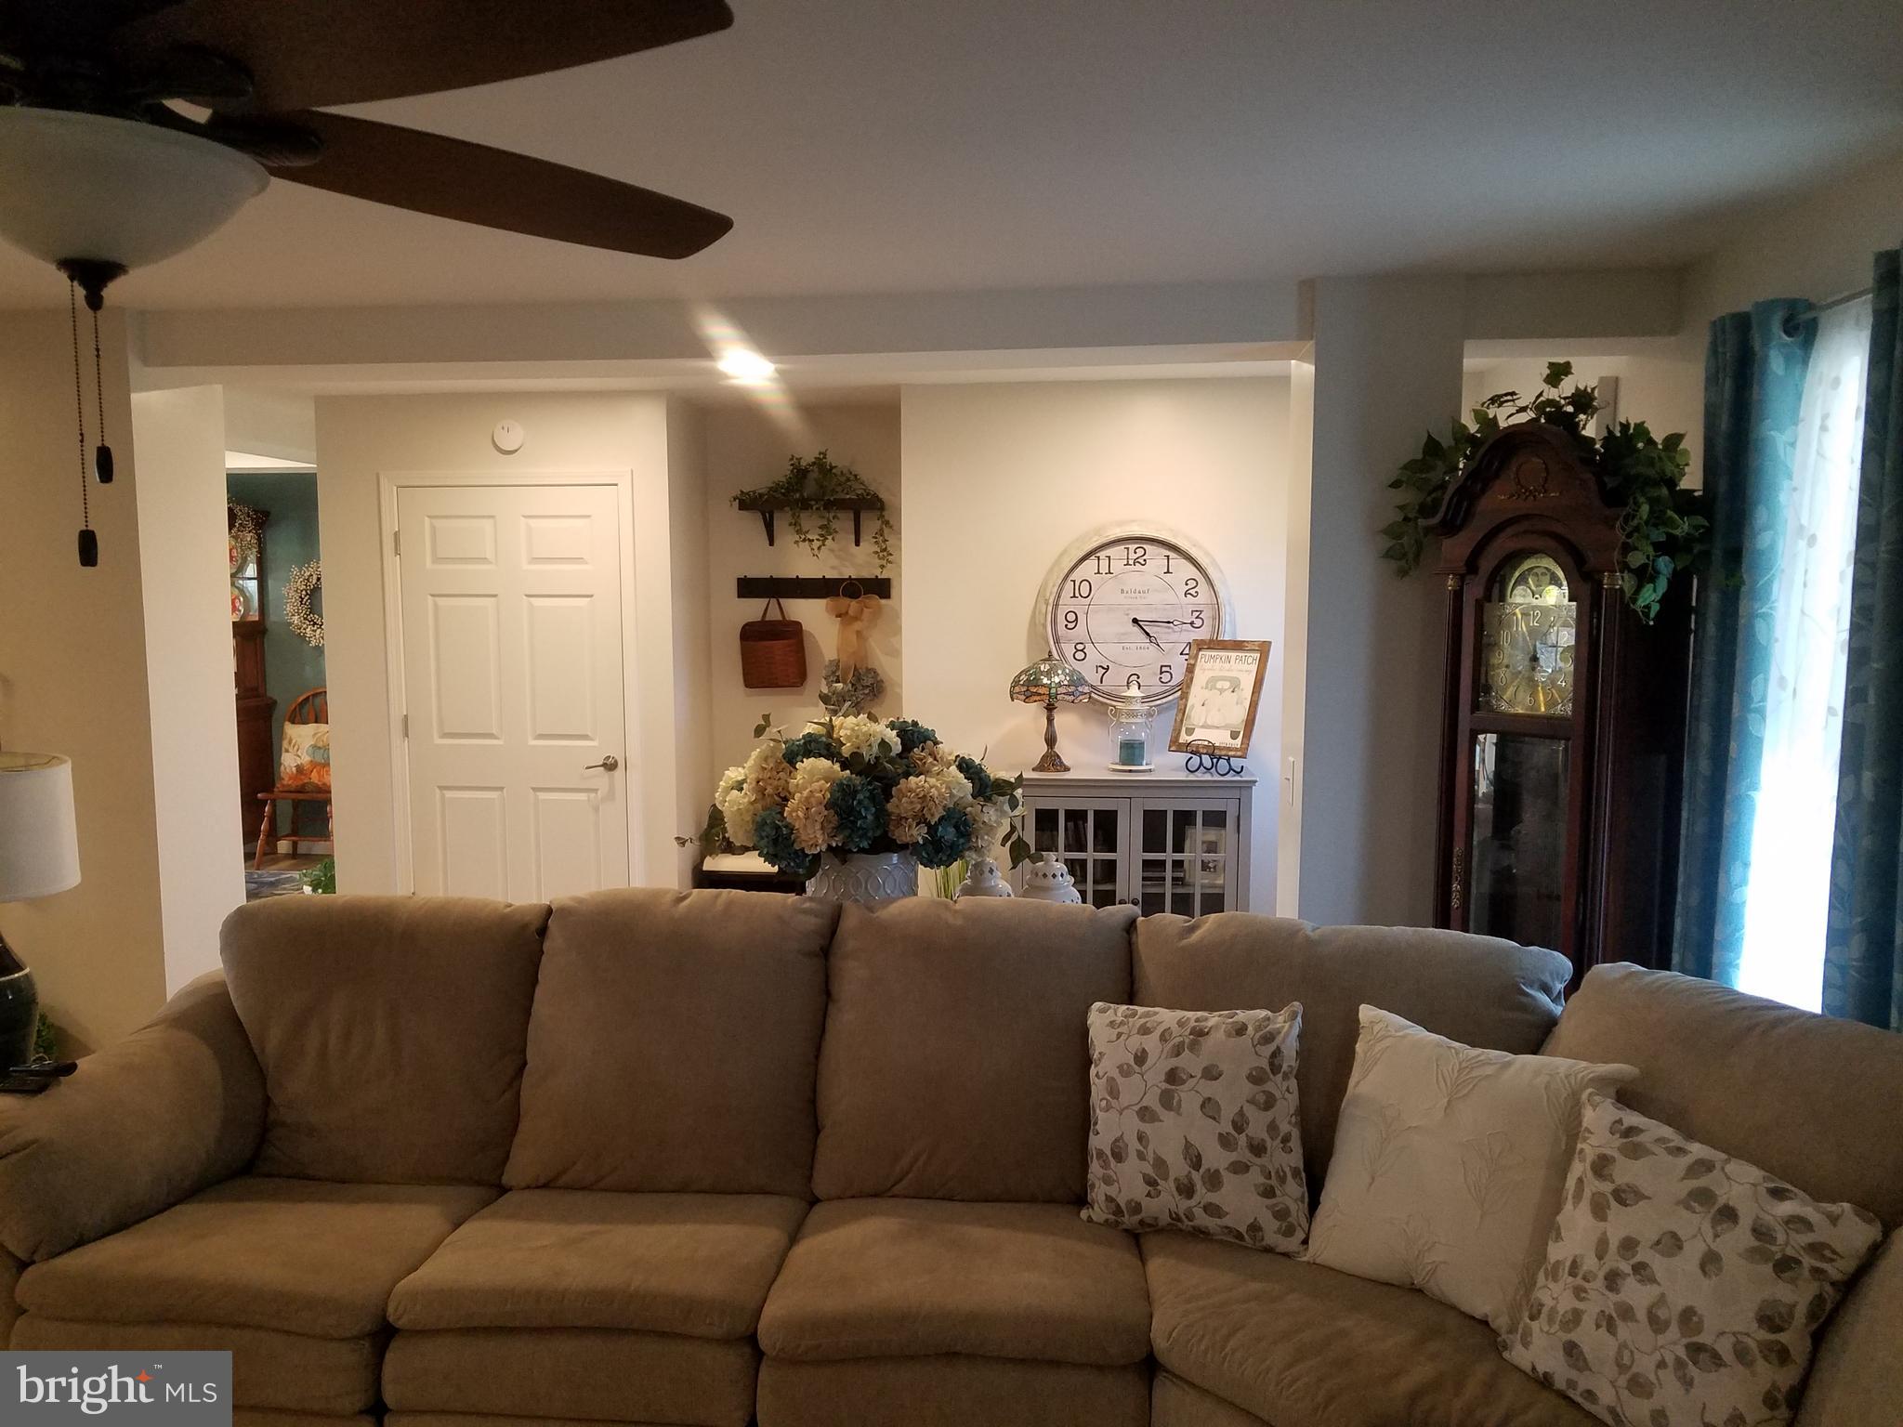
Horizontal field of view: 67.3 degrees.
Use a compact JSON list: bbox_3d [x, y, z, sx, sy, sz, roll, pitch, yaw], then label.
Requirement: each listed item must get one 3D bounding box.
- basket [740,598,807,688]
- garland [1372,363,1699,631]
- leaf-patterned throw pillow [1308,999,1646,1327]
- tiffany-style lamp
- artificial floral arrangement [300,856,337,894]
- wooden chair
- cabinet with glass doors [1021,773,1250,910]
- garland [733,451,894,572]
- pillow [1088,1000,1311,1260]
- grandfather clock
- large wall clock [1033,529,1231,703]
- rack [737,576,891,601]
[{"bbox_3d":[-0.739,-0.301,6.019,0.286,0.391,0.130,1,6,7],"label":"basket"},{"bbox_3d":[1.526,-0.571,3.687,0.340,0.620,0.790,-4,7,-33],"label":"garland"},{"bbox_3d":[0.885,0.785,2.500,0.460,0.460,0.150,9,-20,44],"label":"leaf-patterned throw pillow"},{"bbox_3d":[0.366,0.001,5.316,0.296,0.439,0.296,1,6,7],"label":"tiffany-style lamp"},{"bbox_3d":[-2.903,0.845,6.759,0.300,0.348,0.280,1,6,7],"label":"artificial floral arrangement"},{"bbox_3d":[-3.733,0.374,8.331,0.490,1.003,0.500,1,6,7],"label":"wooden chair"},{"bbox_3d":[0.687,0.697,5.361,0.866,0.956,0.330,1,6,7],"label":"cabinet with glass doors"},{"bbox_3d":[-0.580,-0.833,5.922,0.688,0.512,0.200,1,6,7],"label":"garland"},{"bbox_3d":[0.466,0.788,2.765,0.430,0.430,0.150,-4,-13,27],"label":"pillow"},{"bbox_3d":[1.552,0.303,3.739,0.340,2.071,0.582,-4,7,-33],"label":"grandfather clock"},{"bbox_3d":[0.691,-0.367,5.387,0.725,0.725,0.060,1,6,7],"label":"large wall clock"},{"bbox_3d":[-0.581,-0.532,6.035,0.665,0.097,0.055,1,6,7],"label":"rack"}]

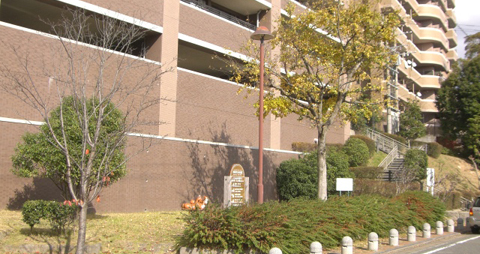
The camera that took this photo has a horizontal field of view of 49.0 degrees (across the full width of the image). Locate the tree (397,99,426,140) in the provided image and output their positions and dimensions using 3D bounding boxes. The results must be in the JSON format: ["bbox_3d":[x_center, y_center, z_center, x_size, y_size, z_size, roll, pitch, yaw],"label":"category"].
[{"bbox_3d":[13.423,-0.467,41.000,2.200,3.400,2.100,1,-6,0],"label":"tree"}]

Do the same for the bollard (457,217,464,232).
[{"bbox_3d":[8.238,3.623,19.703,0.246,0.447,0.246,-4,-8,37],"label":"bollard"}]

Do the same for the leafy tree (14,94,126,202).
[{"bbox_3d":[-4.913,0.953,15.261,3.200,3.722,3.200,-4,-8,37],"label":"leafy tree"}]

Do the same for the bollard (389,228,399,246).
[{"bbox_3d":[4.217,3.028,14.400,0.250,0.445,0.250,-4,-8,37],"label":"bollard"}]

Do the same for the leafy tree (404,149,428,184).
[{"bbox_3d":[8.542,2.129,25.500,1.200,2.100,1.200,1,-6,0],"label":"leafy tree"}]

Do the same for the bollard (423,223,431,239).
[{"bbox_3d":[5.795,3.225,16.363,0.246,0.447,0.246,-4,-8,37],"label":"bollard"}]

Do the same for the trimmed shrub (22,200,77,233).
[{"bbox_3d":[-4.226,2.018,11.750,1.180,0.750,0.600,1,-6,0],"label":"trimmed shrub"}]

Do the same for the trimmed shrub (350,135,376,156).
[{"bbox_3d":[7.884,1.272,33.500,1.600,1.500,1.600,-4,-8,37],"label":"trimmed shrub"}]

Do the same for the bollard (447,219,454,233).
[{"bbox_3d":[7.736,3.634,19.300,0.250,0.445,0.250,-4,-8,37],"label":"bollard"}]

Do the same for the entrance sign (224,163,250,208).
[{"bbox_3d":[-0.112,2.064,17.707,0.180,1.640,1.150,-4,-8,37],"label":"entrance sign"}]

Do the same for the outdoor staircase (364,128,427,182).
[{"bbox_3d":[9.070,1.832,33.913,4.300,3.900,5.600,-4,-8,37],"label":"outdoor staircase"}]

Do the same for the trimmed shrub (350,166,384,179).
[{"bbox_3d":[6.451,2.383,27.300,1.800,0.800,0.900,-4,-8,37],"label":"trimmed shrub"}]

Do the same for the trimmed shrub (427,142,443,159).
[{"bbox_3d":[13.104,1.583,35.500,1.200,1.300,1.100,-4,-8,37],"label":"trimmed shrub"}]

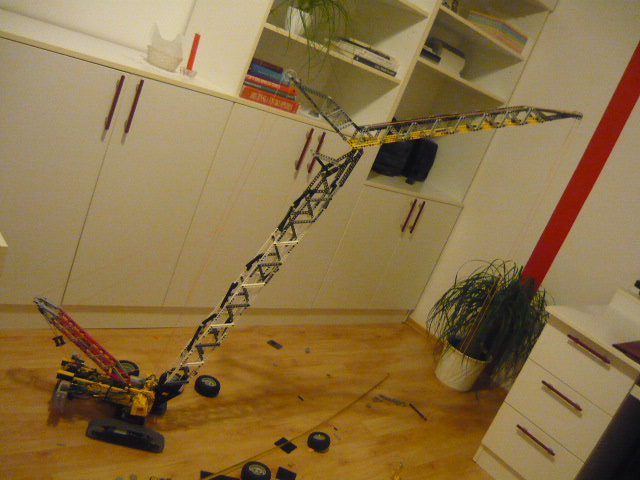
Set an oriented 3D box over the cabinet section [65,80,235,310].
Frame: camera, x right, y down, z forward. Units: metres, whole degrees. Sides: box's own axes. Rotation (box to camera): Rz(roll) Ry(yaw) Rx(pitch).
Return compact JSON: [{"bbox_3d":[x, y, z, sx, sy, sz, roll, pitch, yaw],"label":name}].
[{"bbox_3d":[-0.774,-0.229,2.464,0.434,0.911,0.400,7,22,-44],"label":"cabinet section"}]

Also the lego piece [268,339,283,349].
[{"bbox_3d":[-0.214,0.503,2.922,0.062,0.010,0.048,28,17,20],"label":"lego piece"}]

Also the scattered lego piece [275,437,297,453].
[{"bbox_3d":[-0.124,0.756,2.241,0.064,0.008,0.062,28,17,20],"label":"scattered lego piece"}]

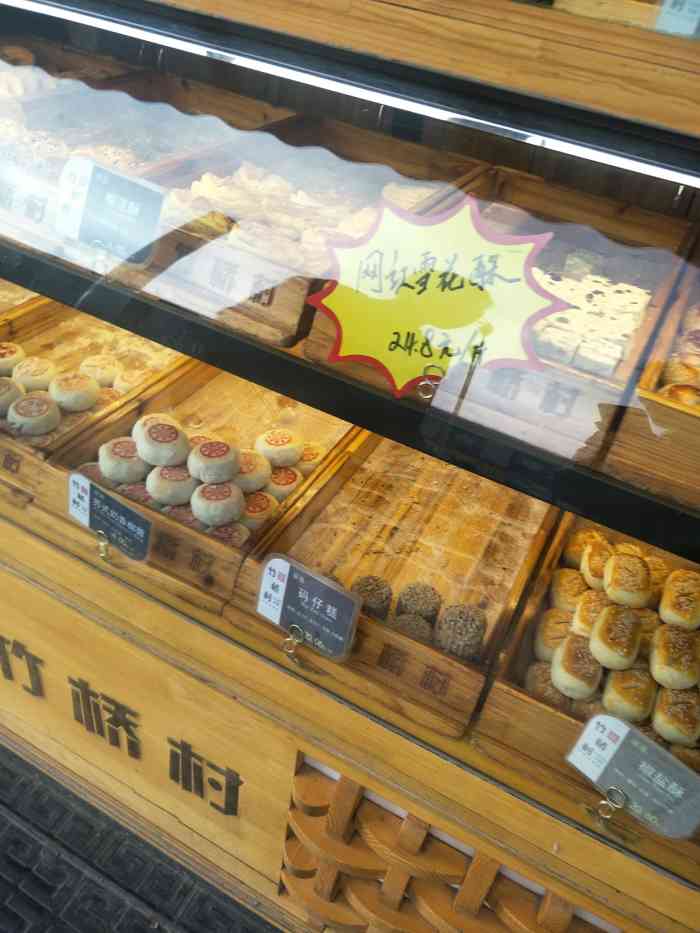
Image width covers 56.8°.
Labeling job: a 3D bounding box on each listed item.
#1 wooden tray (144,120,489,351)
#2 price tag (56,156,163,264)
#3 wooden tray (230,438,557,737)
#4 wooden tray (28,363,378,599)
[{"bbox_3d":[-0.061,-0.305,0.756,0.268,0.051,0.459,23,45,16],"label":"wooden tray"},{"bbox_3d":[-0.216,-0.227,0.580,0.107,0.070,0.006,23,15,16],"label":"price tag"},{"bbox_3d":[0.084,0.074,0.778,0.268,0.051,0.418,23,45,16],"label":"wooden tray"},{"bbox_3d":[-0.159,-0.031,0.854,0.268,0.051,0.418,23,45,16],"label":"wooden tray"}]

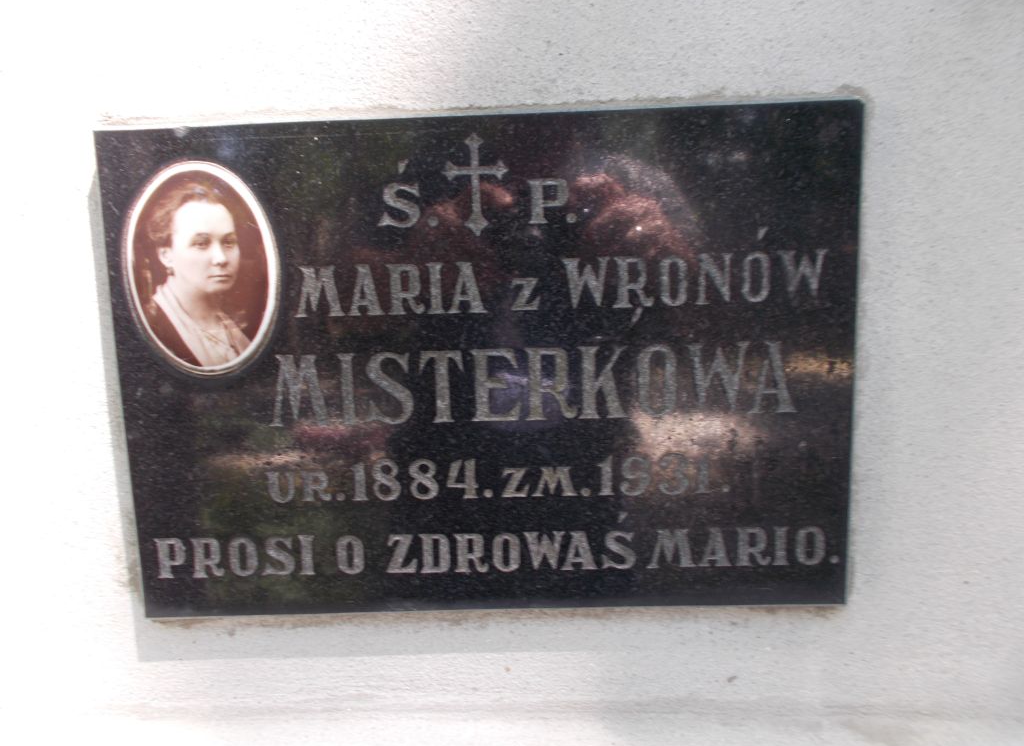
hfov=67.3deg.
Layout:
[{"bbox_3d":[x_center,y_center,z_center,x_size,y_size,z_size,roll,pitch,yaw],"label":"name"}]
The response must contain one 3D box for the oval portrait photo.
[{"bbox_3d":[-0.190,-0.062,0.467,0.096,0.130,0.010,-2,8,2],"label":"oval portrait photo"}]

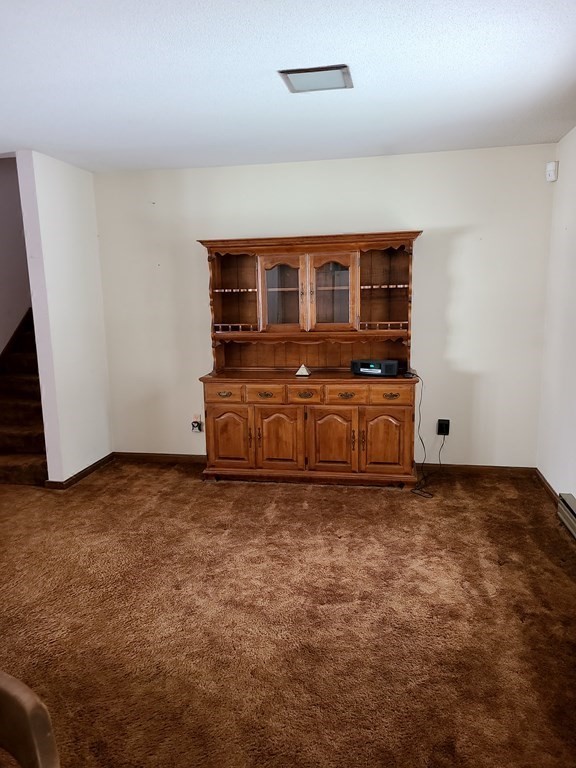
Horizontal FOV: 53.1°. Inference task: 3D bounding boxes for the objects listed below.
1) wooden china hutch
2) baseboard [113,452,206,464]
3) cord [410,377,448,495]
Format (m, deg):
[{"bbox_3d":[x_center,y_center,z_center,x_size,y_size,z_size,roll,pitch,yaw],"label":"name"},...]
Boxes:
[{"bbox_3d":[0.169,-0.189,4.514,1.688,1.865,0.446,1,10,11],"label":"wooden china hutch"},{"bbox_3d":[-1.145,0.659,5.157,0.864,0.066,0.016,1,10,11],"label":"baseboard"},{"bbox_3d":[1.074,0.347,4.364,0.337,0.840,0.611,1,10,11],"label":"cord"}]

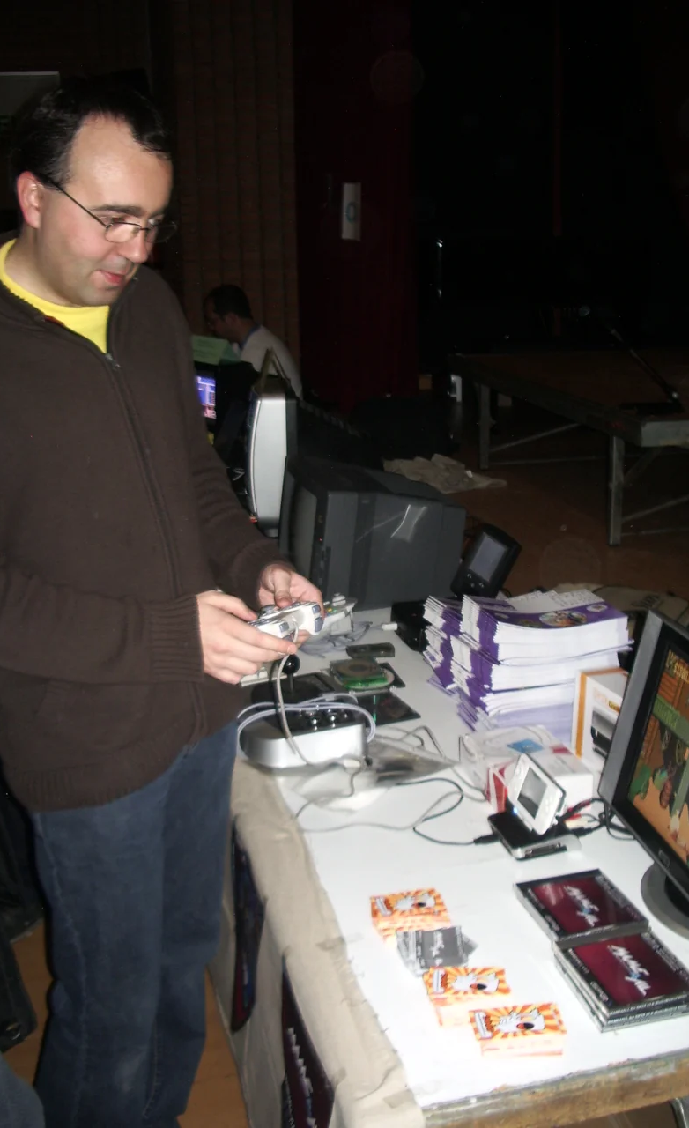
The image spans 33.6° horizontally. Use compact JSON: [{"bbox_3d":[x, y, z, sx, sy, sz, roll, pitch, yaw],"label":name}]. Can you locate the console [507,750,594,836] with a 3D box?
[{"bbox_3d":[0.291,0.344,1.696,0.025,0.080,0.144,17,8,-14],"label":"console"}]

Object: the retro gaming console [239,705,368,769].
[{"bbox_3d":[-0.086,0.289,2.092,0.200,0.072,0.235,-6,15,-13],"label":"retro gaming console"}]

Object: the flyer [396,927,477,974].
[{"bbox_3d":[0.118,0.486,1.433,0.088,0.010,0.085,-4,15,-3],"label":"flyer"}]

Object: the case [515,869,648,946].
[{"bbox_3d":[0.311,0.455,1.516,0.125,0.010,0.142,-6,15,-13],"label":"case"}]

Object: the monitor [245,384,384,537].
[{"bbox_3d":[-0.104,-0.361,3.831,0.430,0.440,0.500,-2,15,-8],"label":"monitor"}]

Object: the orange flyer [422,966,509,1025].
[{"bbox_3d":[0.148,0.505,1.332,0.093,0.022,0.068,-2,15,2],"label":"orange flyer"}]

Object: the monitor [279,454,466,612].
[{"bbox_3d":[0.068,-0.082,3.029,0.365,0.305,0.400,-2,14,-15],"label":"monitor"}]

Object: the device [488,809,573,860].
[{"bbox_3d":[0.279,0.402,1.706,0.102,0.018,0.112,-6,15,-13],"label":"device"}]

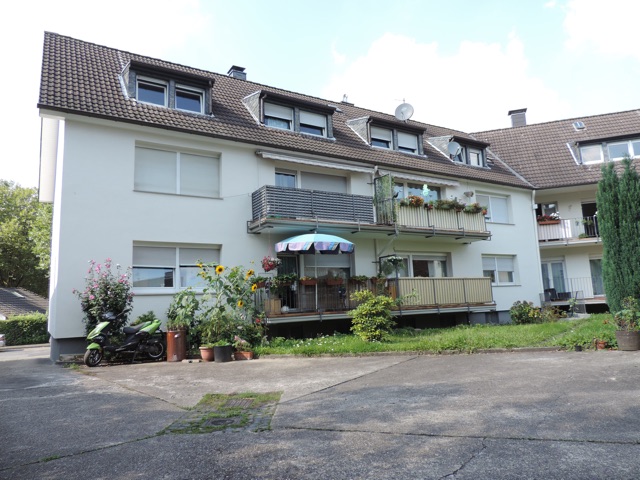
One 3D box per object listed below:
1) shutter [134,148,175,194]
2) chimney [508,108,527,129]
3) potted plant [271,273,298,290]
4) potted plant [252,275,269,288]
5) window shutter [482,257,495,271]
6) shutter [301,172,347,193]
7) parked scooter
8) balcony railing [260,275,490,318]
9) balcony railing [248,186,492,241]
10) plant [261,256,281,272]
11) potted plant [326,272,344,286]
[{"bbox_3d":[-4.558,-1.894,12.324,1.136,1.288,0.060,3,-9,-31],"label":"shutter"},{"bbox_3d":[11.739,-7.000,26.261,0.920,1.200,0.720,-5,-8,18],"label":"chimney"},{"bbox_3d":[-0.997,1.169,12.524,0.750,0.470,0.320,3,-8,-31],"label":"potted plant"},{"bbox_3d":[-1.673,1.165,12.531,0.270,0.370,0.780,3,-9,-31],"label":"potted plant"},{"bbox_3d":[7.185,1.033,19.058,1.087,0.554,0.060,3,-9,-31],"label":"window shutter"},{"bbox_3d":[0.171,-1.667,15.089,1.869,1.206,0.060,3,-7,-31],"label":"shutter"},{"bbox_3d":[-4.502,2.265,10.287,1.780,1.150,0.650,5,-10,-41],"label":"parked scooter"},{"bbox_3d":[2.336,1.867,15.213,9.500,1.040,1.150,3,-8,-31],"label":"balcony railing"},{"bbox_3d":[2.261,-0.729,15.385,9.547,1.226,1.226,3,-7,-31],"label":"balcony railing"},{"bbox_3d":[-1.405,0.696,12.596,0.530,0.440,0.500,-1,-7,0],"label":"plant"},{"bbox_3d":[0.462,1.187,13.248,0.603,0.362,0.221,3,-7,-31],"label":"potted plant"}]

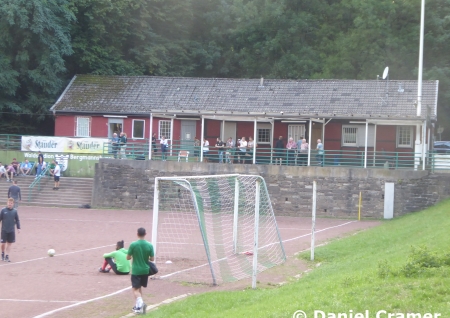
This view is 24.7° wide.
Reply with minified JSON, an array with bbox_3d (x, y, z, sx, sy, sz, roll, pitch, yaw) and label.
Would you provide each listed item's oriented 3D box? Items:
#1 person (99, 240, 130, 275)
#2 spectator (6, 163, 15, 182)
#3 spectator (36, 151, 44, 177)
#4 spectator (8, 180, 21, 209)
[{"bbox_3d":[-2.845,2.556,26.600,0.820,0.883,0.550,1,-1,26],"label":"person"},{"bbox_3d":[-12.675,0.836,61.003,0.500,1.080,0.700,2,0,9],"label":"spectator"},{"bbox_3d":[-11.151,0.347,62.004,0.480,1.600,0.420,2,0,45],"label":"spectator"},{"bbox_3d":[-10.055,1.961,49.200,0.580,1.824,0.380,2,0,3],"label":"spectator"}]

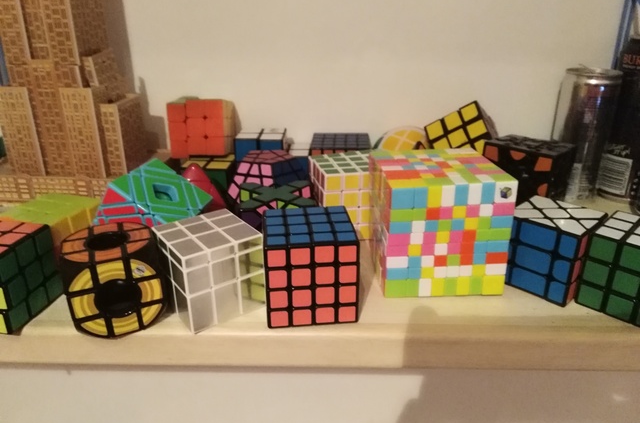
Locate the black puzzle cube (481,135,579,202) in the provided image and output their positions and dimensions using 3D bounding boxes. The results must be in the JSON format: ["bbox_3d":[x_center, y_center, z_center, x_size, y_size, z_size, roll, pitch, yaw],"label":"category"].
[{"bbox_3d":[0.207,-0.035,0.485,0.067,0.067,0.067,20,26,37],"label":"black puzzle cube"}]

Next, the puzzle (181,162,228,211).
[{"bbox_3d":[-0.116,-0.009,0.451,0.084,0.073,0.078,0,23,0],"label":"puzzle"}]

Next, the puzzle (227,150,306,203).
[{"bbox_3d":[-0.048,-0.020,0.472,0.083,0.070,0.081,-5,23,-10],"label":"puzzle"}]

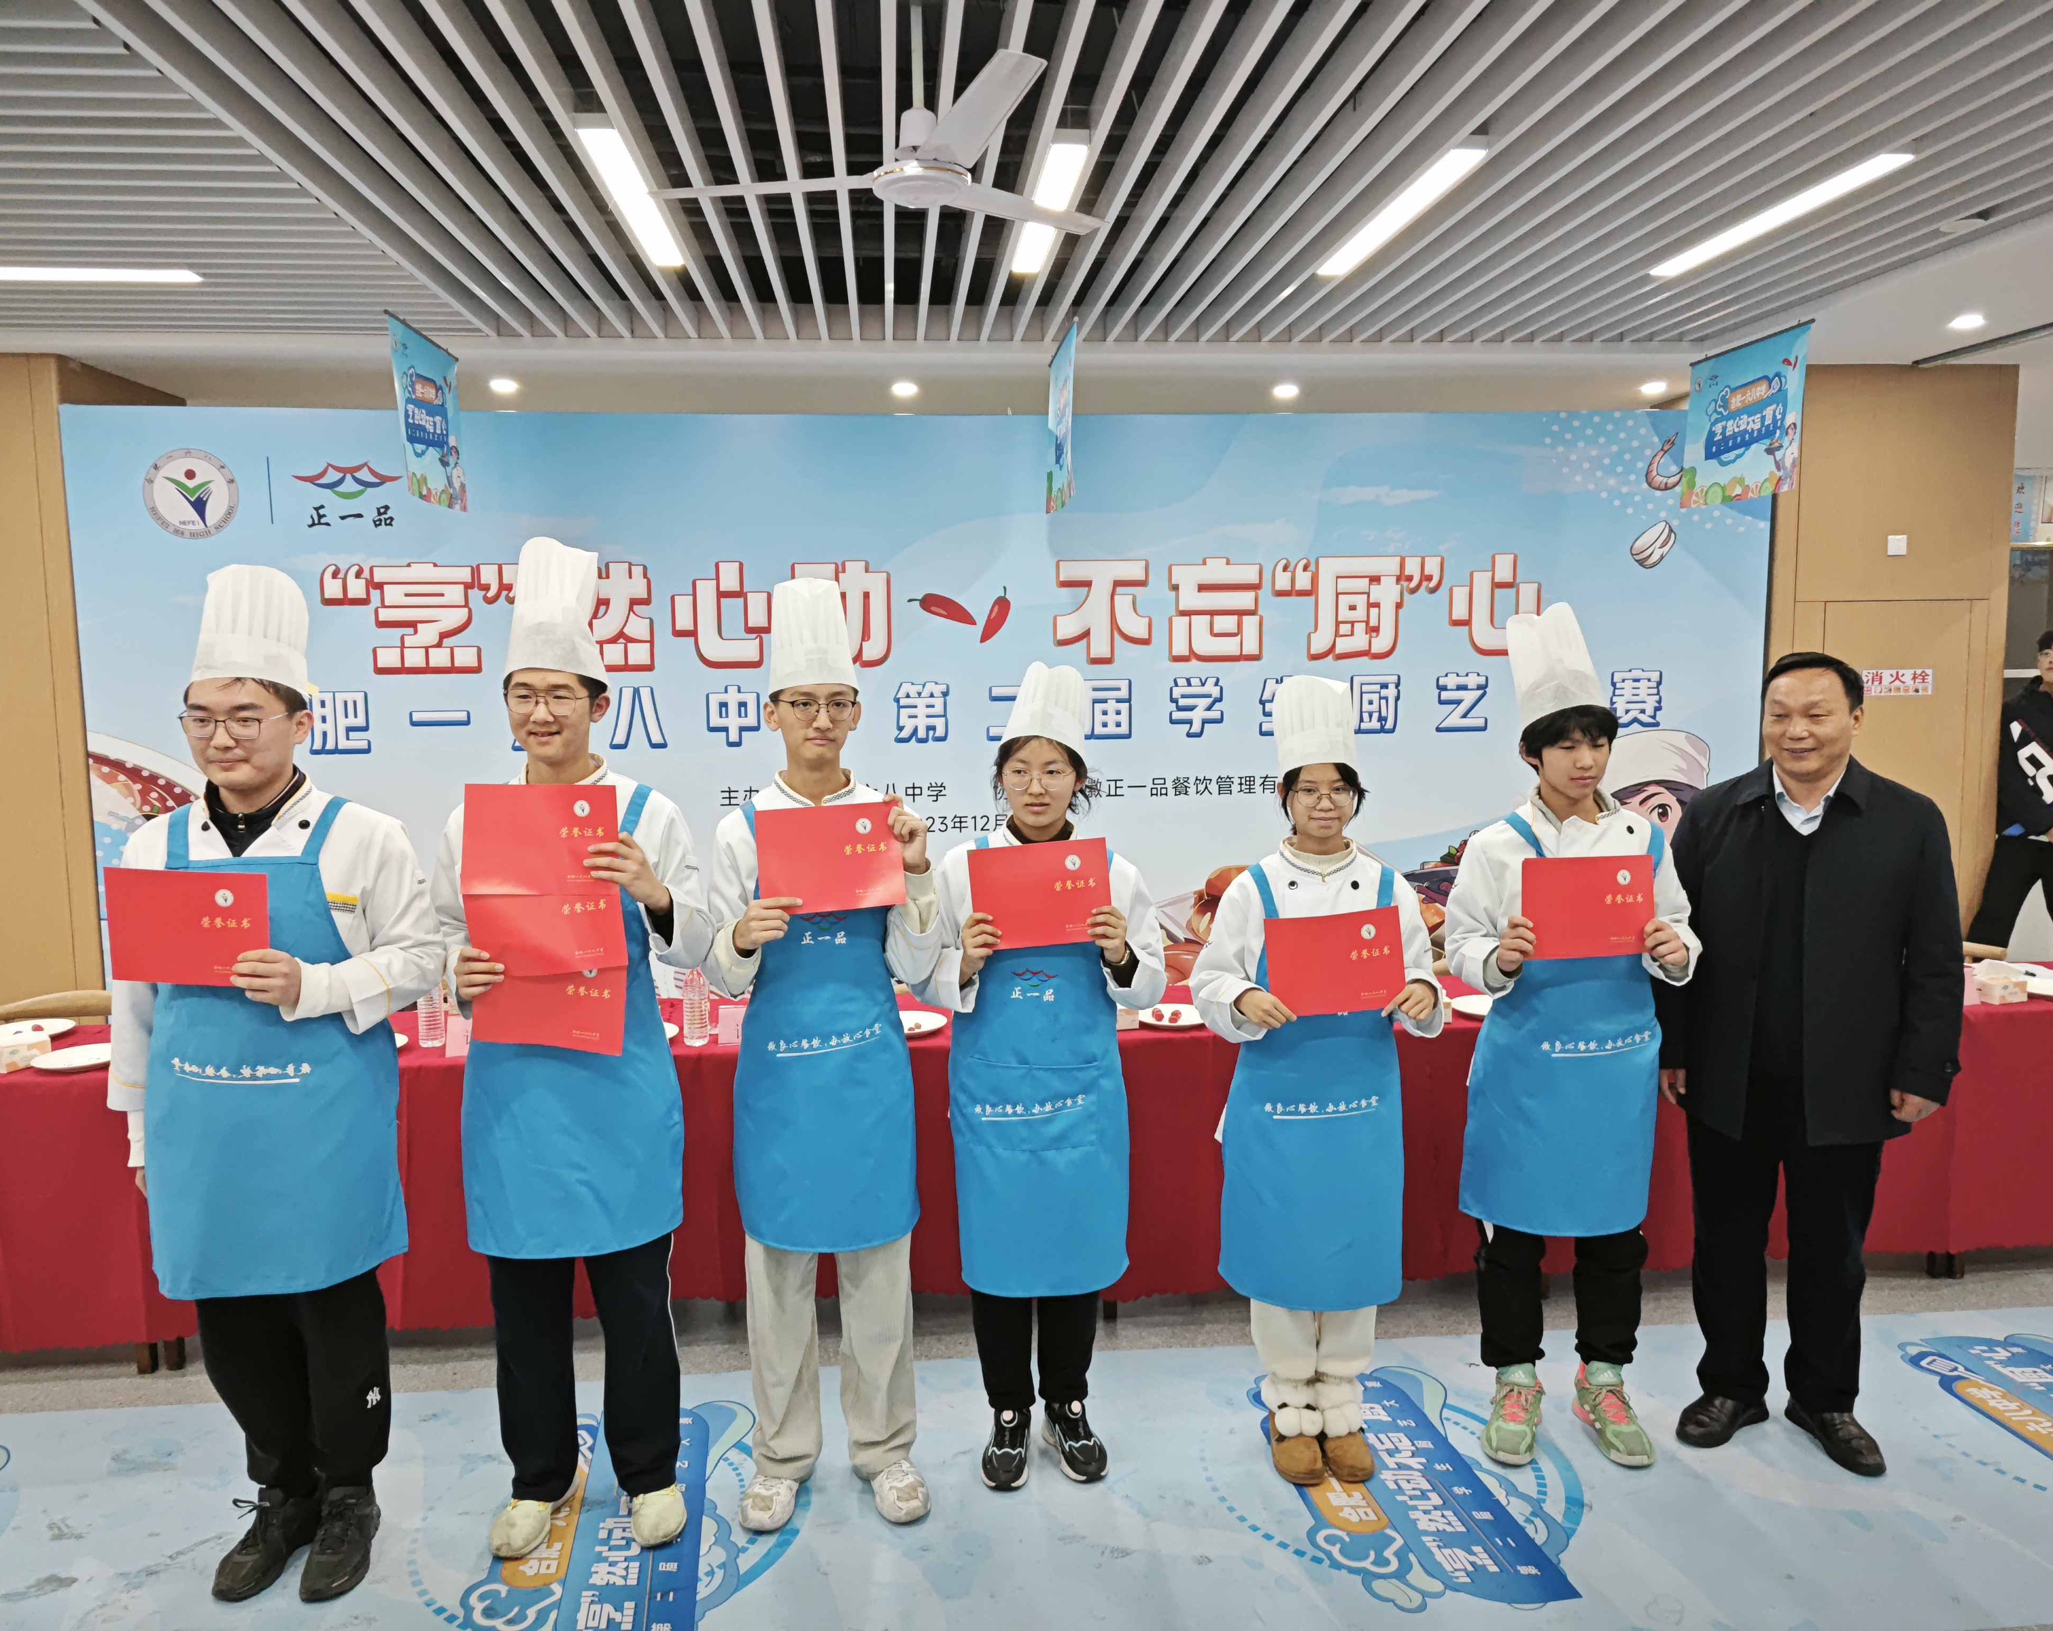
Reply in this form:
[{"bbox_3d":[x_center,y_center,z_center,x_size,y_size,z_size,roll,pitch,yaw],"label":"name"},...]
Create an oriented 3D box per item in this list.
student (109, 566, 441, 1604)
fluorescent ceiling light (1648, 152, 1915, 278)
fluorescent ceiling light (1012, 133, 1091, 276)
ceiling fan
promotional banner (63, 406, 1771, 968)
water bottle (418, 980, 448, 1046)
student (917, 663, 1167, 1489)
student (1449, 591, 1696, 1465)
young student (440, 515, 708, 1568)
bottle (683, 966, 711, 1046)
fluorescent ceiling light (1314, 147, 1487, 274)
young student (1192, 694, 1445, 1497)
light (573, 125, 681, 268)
[{"bbox_3d":[-1.403,0.504,2.722,0.580,1.920,0.400,0,6,1],"label":"student"},{"bbox_3d":[2.238,-1.817,4.376,0.100,0.050,1.200,-1,6,-5],"label":"fluorescent ceiling light"},{"bbox_3d":[0.054,-1.730,4.135,0.092,0.045,1.200,-1,6,-5],"label":"fluorescent ceiling light"},{"bbox_3d":[-0.247,-1.497,3.012,1.100,0.390,1.060,-1,6,-5],"label":"ceiling fan"},{"bbox_3d":[-0.234,-0.380,6.251,7.235,2.723,0.060,-1,6,-5],"label":"promotional banner"},{"bbox_3d":[-1.559,0.488,3.775,0.066,0.225,0.066,-1,6,-5],"label":"water bottle"},{"bbox_3d":[0.037,0.547,3.053,0.516,1.727,0.420,-1,6,1],"label":"student"},{"bbox_3d":[1.157,0.474,3.087,0.519,1.840,0.420,-1,6,-1],"label":"student"},{"bbox_3d":[-0.892,0.457,2.832,0.530,1.980,0.400,-1,6,-5],"label":"young student"},{"bbox_3d":[-0.866,0.477,3.807,0.066,0.230,0.066,-1,6,-5],"label":"bottle"},{"bbox_3d":[1.061,-1.751,4.209,0.092,0.045,1.200,-1,6,-5],"label":"fluorescent ceiling light"},{"bbox_3d":[0.630,0.563,3.062,0.540,1.690,0.380,0,6,6],"label":"young student"},{"bbox_3d":[-1.103,-1.756,4.108,0.100,0.050,1.200,-1,6,-5],"label":"light"}]

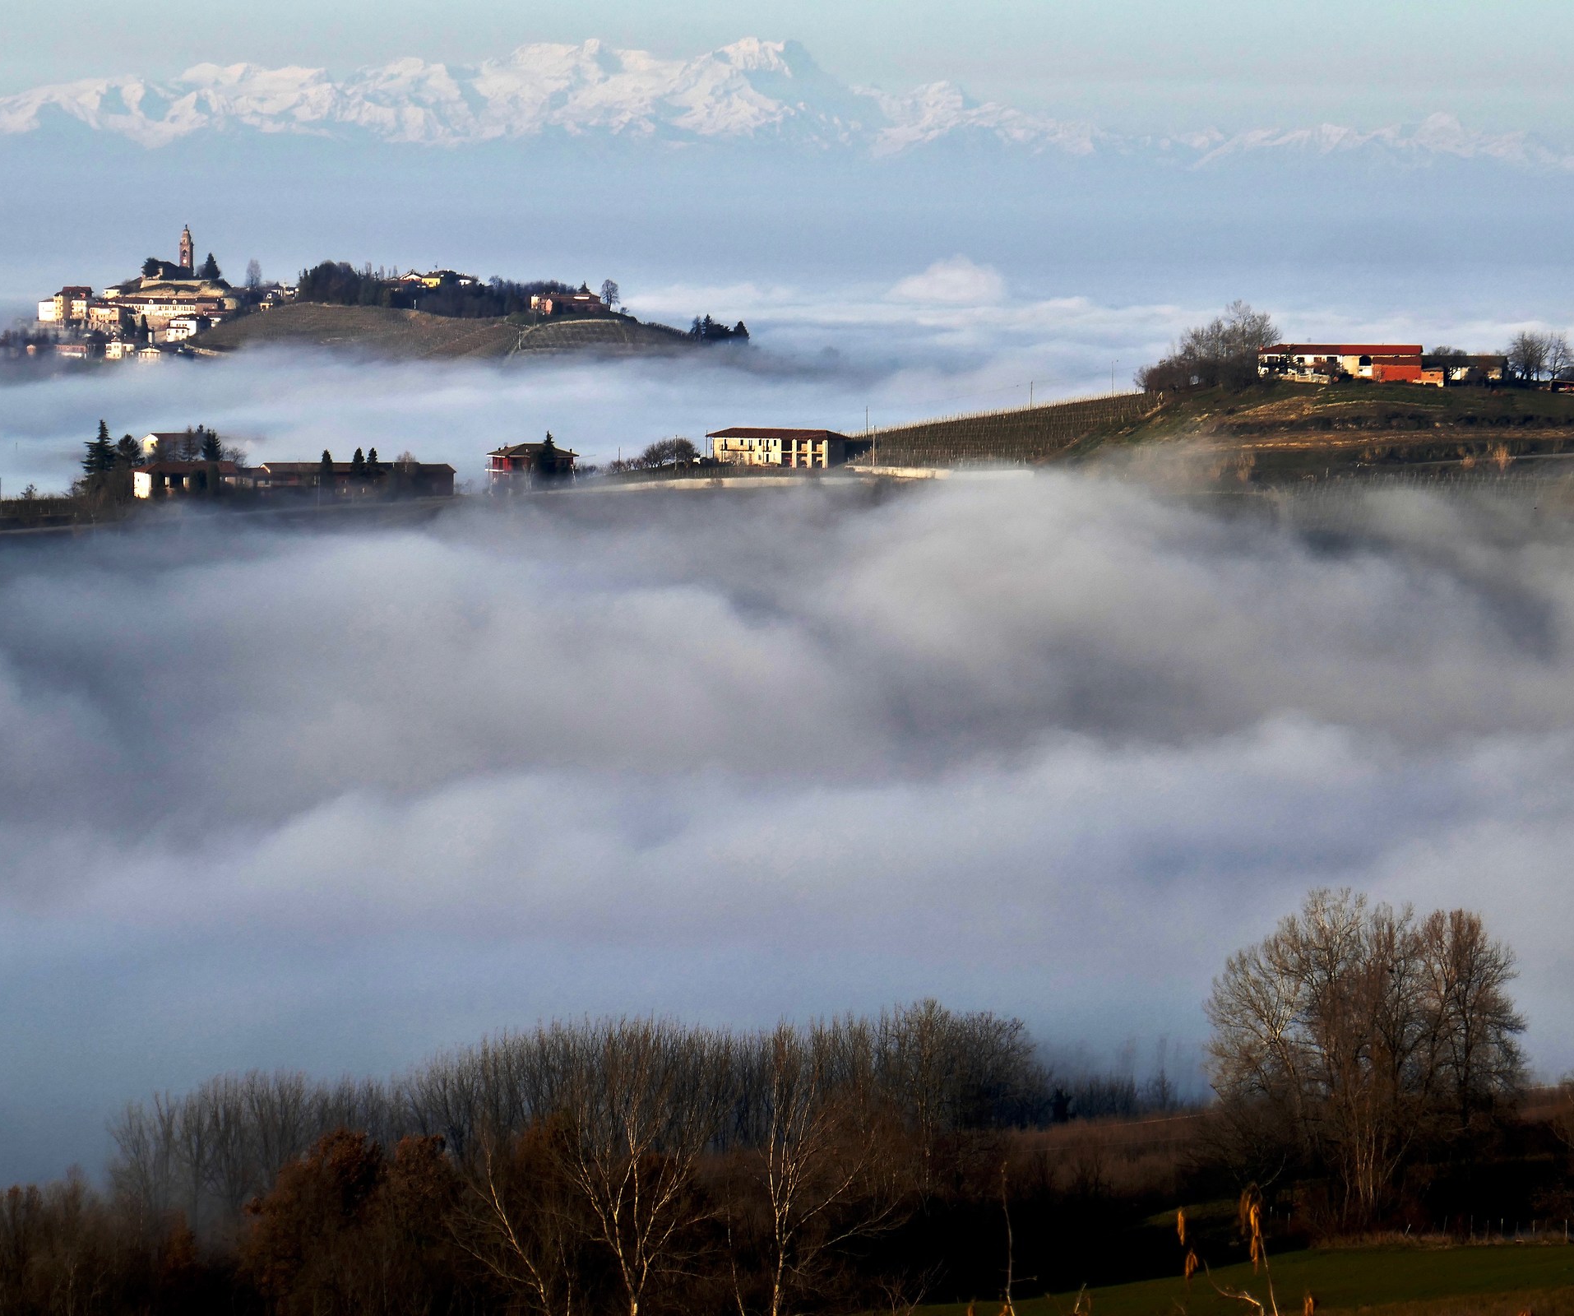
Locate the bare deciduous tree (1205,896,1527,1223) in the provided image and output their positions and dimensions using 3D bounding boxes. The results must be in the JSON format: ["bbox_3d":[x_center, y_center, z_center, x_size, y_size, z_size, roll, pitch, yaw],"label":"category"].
[{"bbox_3d":[38.180,26.280,590.000,21.070,22.200,18.550,0,2,0],"label":"bare deciduous tree"}]

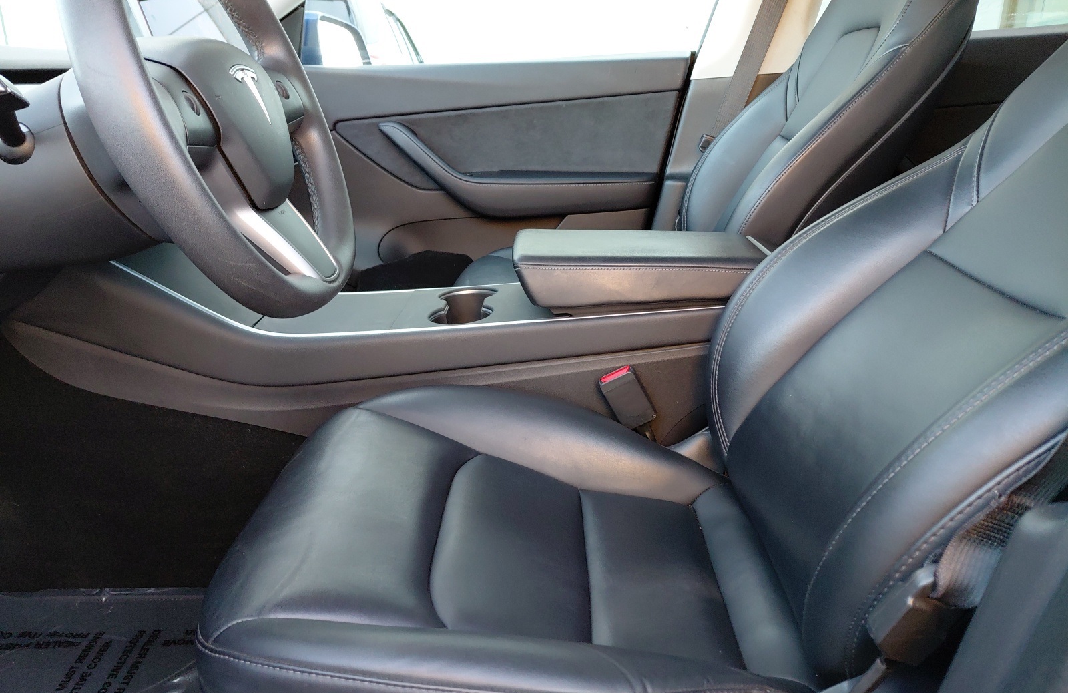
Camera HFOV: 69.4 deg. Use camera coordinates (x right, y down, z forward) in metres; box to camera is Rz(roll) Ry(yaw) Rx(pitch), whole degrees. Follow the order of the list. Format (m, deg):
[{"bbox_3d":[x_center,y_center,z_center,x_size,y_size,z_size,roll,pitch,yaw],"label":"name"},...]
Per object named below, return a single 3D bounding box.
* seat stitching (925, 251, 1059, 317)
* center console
[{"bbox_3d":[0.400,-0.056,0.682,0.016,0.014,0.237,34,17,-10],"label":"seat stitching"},{"bbox_3d":[-0.150,-0.022,1.095,1.020,0.265,0.250,0,20,2],"label":"center console"}]

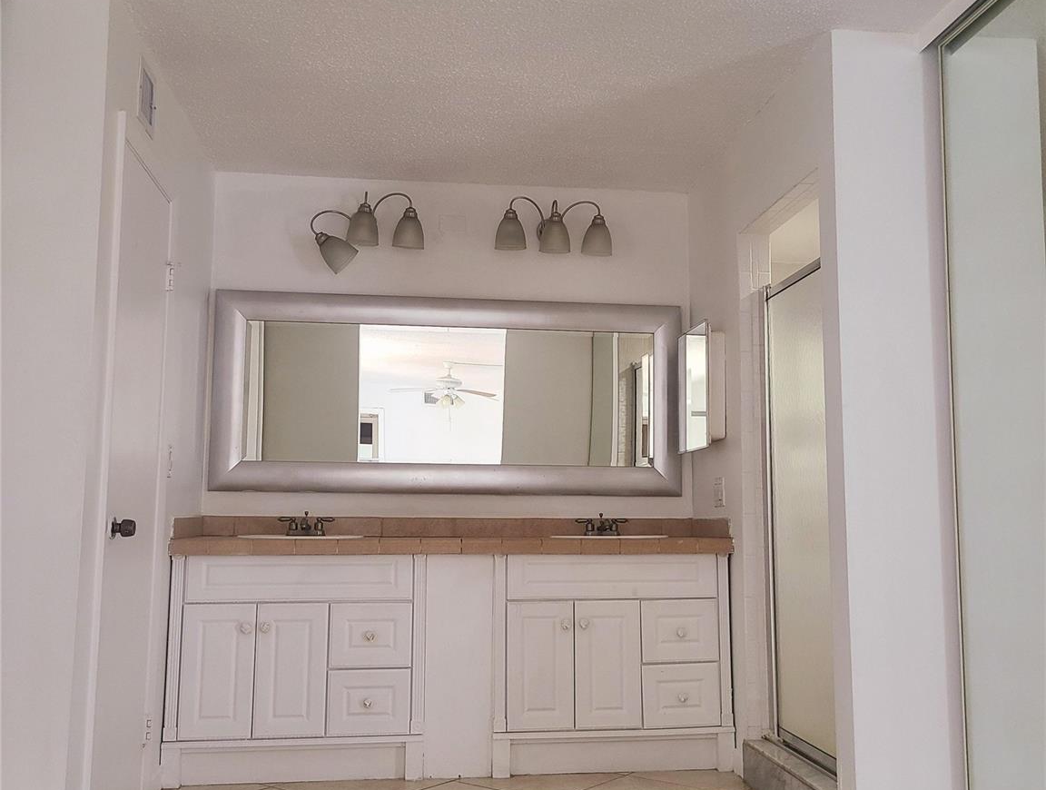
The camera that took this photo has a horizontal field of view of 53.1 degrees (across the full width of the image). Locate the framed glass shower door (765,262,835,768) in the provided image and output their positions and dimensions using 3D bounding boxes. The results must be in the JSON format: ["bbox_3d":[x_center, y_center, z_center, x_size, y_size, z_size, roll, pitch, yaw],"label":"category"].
[{"bbox_3d":[0.979,0.391,3.557,0.060,1.680,0.800,1,-7,-7],"label":"framed glass shower door"}]

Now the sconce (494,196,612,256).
[{"bbox_3d":[0.126,-0.730,4.586,0.510,0.240,0.210,1,-7,-7],"label":"sconce"}]

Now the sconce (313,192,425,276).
[{"bbox_3d":[-0.658,-0.680,4.455,0.475,0.363,0.200,1,-7,-7],"label":"sconce"}]

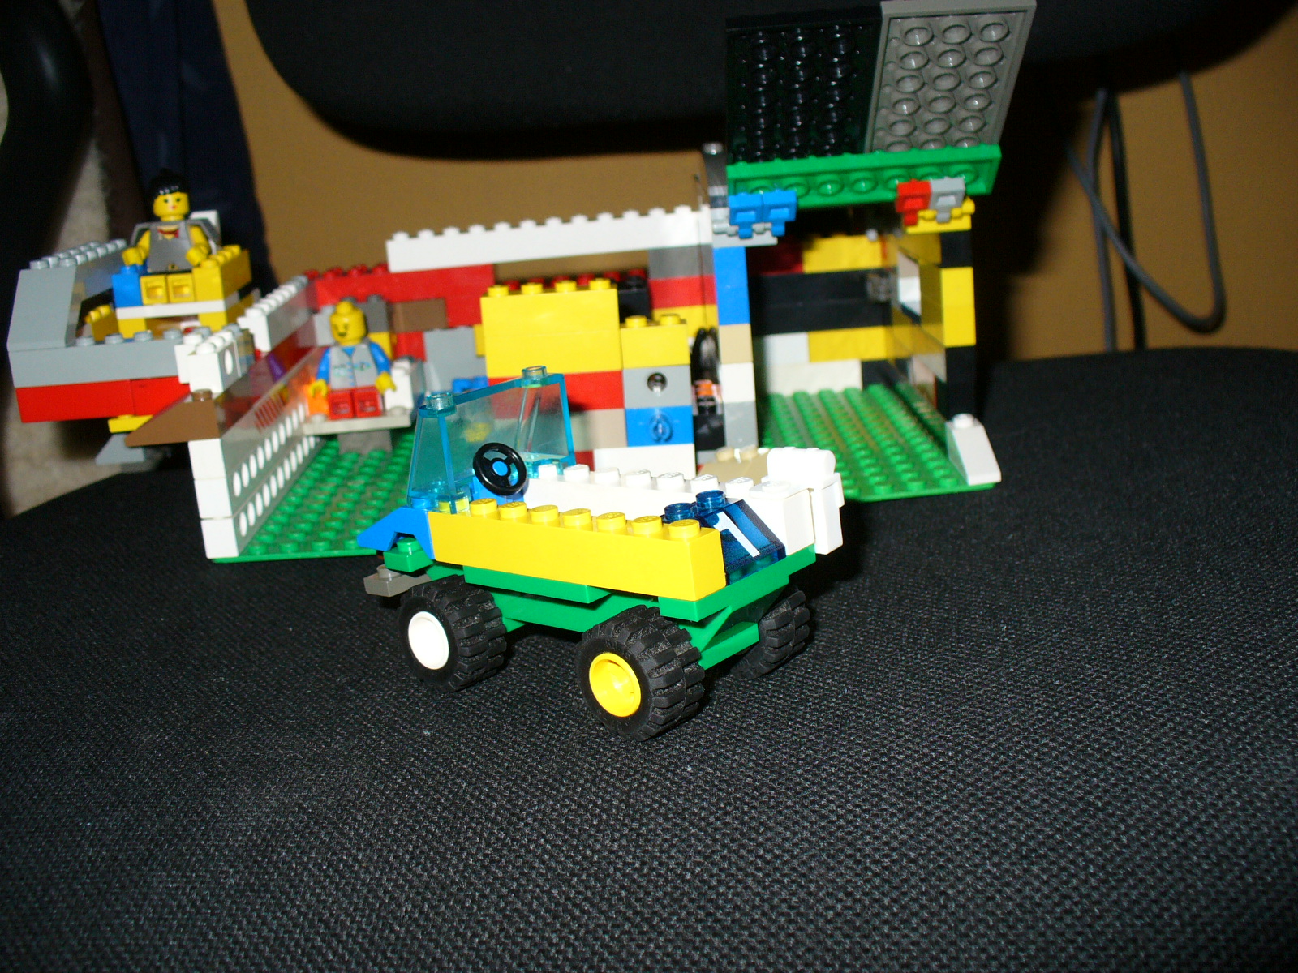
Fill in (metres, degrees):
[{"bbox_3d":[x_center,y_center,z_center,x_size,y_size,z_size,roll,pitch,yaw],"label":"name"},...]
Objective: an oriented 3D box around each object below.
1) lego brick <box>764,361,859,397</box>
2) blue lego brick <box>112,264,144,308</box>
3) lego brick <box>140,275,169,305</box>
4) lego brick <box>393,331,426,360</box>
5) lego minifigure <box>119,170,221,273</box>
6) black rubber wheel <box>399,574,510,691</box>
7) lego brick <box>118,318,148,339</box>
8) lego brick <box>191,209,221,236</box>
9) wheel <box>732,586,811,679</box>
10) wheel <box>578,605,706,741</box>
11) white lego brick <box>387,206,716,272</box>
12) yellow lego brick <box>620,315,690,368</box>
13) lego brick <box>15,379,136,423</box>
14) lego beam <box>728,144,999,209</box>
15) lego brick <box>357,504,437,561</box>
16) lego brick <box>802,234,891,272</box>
[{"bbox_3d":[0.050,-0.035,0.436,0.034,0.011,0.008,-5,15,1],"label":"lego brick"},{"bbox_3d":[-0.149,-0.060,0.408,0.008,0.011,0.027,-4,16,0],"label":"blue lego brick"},{"bbox_3d":[-0.141,-0.058,0.402,0.008,0.009,0.012,-4,16,0],"label":"lego brick"},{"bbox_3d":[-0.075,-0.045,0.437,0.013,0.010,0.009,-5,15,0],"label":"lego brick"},{"bbox_3d":[-0.143,-0.075,0.414,0.026,0.037,0.019,-4,18,1],"label":"lego minifigure"},{"bbox_3d":[-0.038,0.028,0.269,0.021,0.021,0.012,5,18,42],"label":"black rubber wheel"},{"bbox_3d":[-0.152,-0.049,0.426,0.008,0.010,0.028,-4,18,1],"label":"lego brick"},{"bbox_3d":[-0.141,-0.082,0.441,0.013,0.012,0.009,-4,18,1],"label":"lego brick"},{"bbox_3d":[0.019,0.024,0.252,0.021,0.021,0.012,5,18,42],"label":"wheel"},{"bbox_3d":[-0.001,0.031,0.231,0.021,0.021,0.012,5,18,42],"label":"wheel"},{"bbox_3d":[-0.025,-0.078,0.431,0.111,0.011,0.008,-5,17,0],"label":"white lego brick"},{"bbox_3d":[0.001,-0.035,0.332,0.016,0.011,0.008,-4,15,0],"label":"yellow lego brick"},{"bbox_3d":[-0.152,-0.024,0.370,0.031,0.010,0.010,-4,17,0],"label":"lego brick"},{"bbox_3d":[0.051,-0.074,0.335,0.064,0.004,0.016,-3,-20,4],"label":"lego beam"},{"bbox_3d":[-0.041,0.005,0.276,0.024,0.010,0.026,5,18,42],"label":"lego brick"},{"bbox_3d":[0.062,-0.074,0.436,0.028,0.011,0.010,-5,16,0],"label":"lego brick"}]

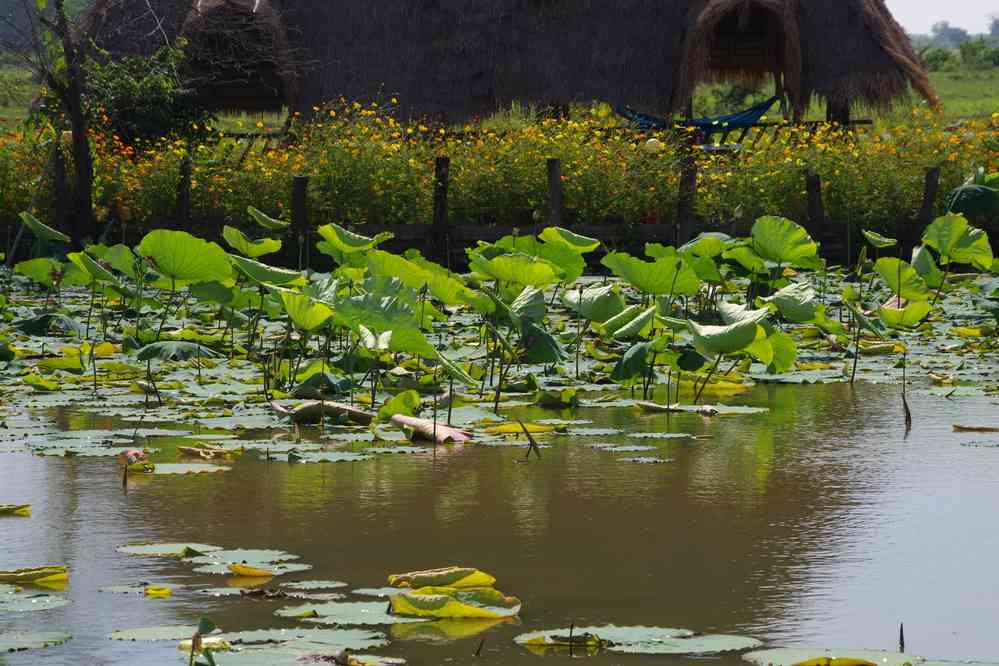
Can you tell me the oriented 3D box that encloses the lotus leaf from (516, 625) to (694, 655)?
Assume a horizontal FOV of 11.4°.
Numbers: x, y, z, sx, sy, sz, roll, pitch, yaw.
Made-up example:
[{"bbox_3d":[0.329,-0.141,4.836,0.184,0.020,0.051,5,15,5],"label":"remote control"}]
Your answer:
[{"bbox_3d":[0.293,0.842,13.804,0.492,0.050,0.480,0,3,0],"label":"lotus leaf"}]

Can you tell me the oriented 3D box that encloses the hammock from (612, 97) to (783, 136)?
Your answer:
[{"bbox_3d":[2.391,-2.601,60.000,1.970,0.460,0.600,0,3,0],"label":"hammock"}]

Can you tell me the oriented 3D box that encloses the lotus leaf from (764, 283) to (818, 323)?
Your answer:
[{"bbox_3d":[1.674,-0.175,28.635,0.334,0.222,0.300,0,3,0],"label":"lotus leaf"}]

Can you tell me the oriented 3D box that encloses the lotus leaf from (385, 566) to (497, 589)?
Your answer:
[{"bbox_3d":[-0.218,0.919,18.782,0.399,0.071,0.270,0,3,0],"label":"lotus leaf"}]

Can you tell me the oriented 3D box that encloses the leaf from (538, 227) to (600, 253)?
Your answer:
[{"bbox_3d":[0.542,-0.724,38.688,0.480,0.202,0.420,0,3,0],"label":"leaf"}]

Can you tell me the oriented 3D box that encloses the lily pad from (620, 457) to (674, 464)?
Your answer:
[{"bbox_3d":[0.630,0.546,21.405,0.223,0.020,0.223,0,3,0],"label":"lily pad"}]

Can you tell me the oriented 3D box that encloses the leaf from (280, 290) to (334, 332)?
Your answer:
[{"bbox_3d":[-1.194,-0.134,31.072,0.335,0.262,0.340,0,3,0],"label":"leaf"}]

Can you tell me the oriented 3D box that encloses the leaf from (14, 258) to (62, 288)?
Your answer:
[{"bbox_3d":[-3.572,-0.461,38.703,0.371,0.233,0.380,0,3,0],"label":"leaf"}]

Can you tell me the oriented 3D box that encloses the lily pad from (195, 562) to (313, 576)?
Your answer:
[{"bbox_3d":[-0.804,0.755,16.323,0.386,0.035,0.400,0,3,0],"label":"lily pad"}]

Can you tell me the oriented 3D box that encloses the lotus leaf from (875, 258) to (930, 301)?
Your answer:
[{"bbox_3d":[2.501,-0.332,31.001,0.348,0.250,0.306,0,3,0],"label":"lotus leaf"}]

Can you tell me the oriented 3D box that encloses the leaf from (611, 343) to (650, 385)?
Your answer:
[{"bbox_3d":[0.618,0.144,23.546,0.189,0.200,0.270,0,3,0],"label":"leaf"}]

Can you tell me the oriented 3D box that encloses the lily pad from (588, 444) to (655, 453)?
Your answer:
[{"bbox_3d":[0.547,0.510,22.035,0.291,0.020,0.291,0,3,0],"label":"lily pad"}]

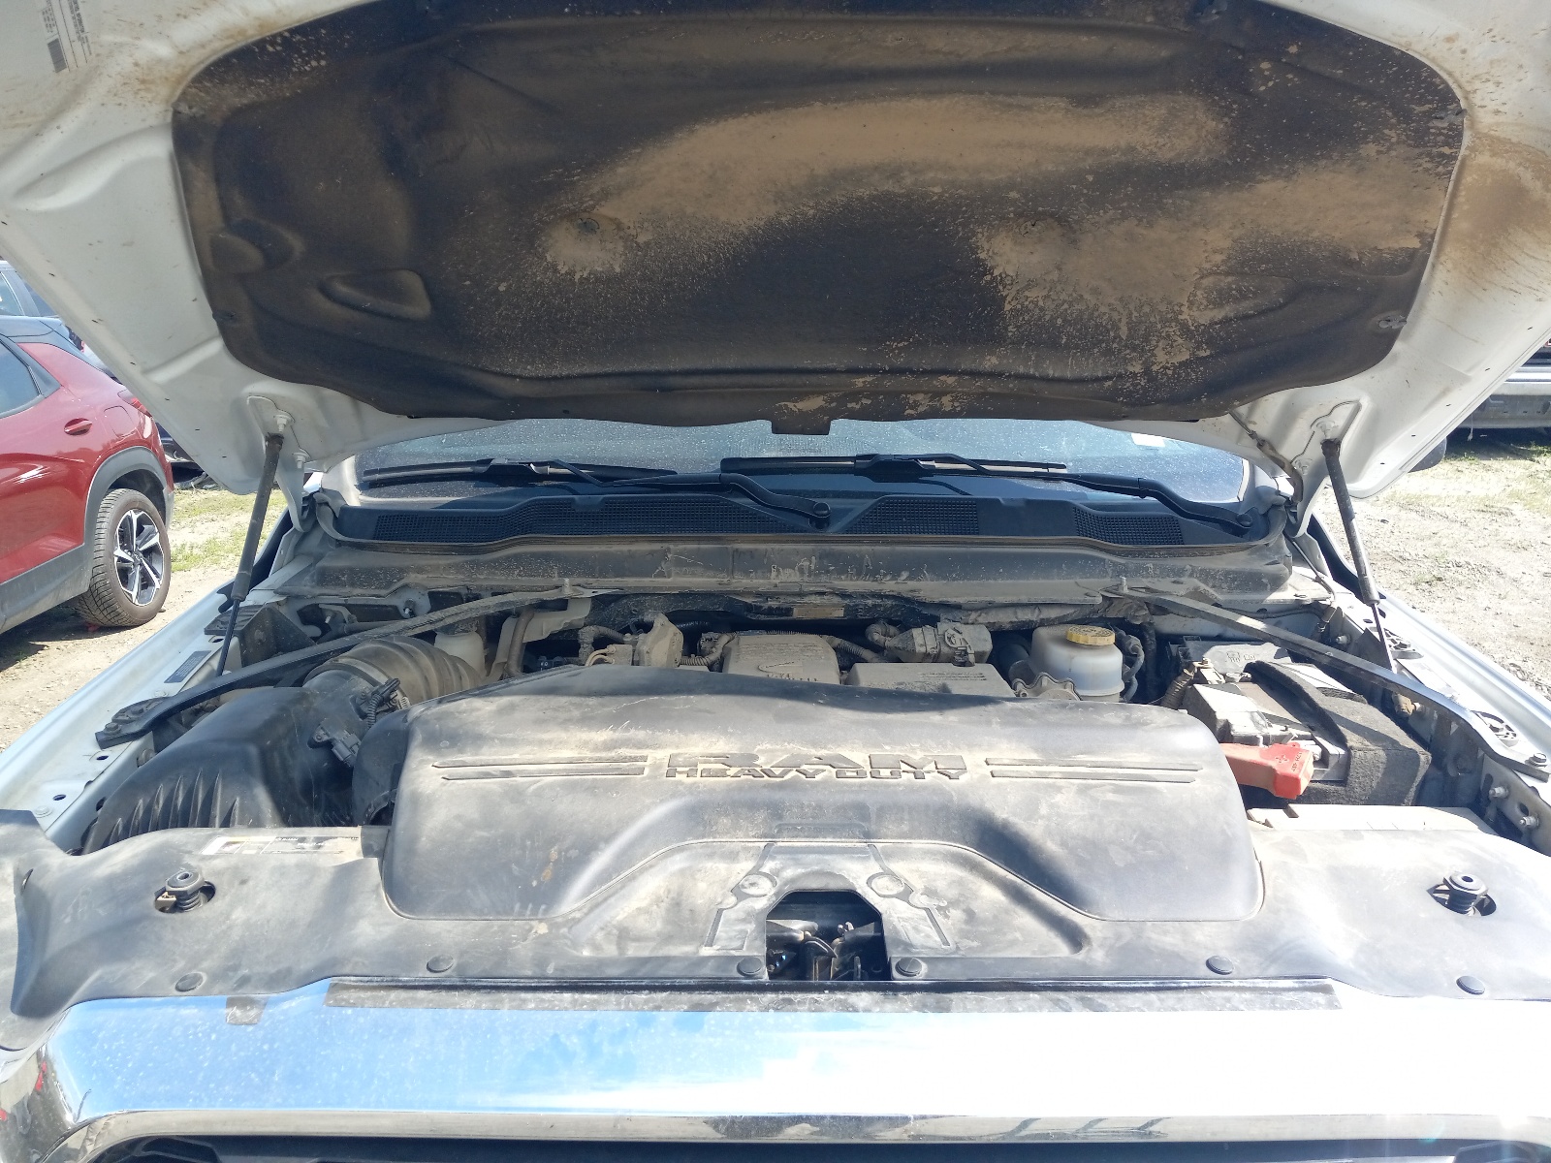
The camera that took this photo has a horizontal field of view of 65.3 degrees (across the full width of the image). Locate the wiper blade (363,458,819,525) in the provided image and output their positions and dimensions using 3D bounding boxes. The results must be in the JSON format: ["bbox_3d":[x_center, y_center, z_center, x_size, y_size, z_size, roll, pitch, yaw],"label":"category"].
[{"bbox_3d":[-0.304,-0.148,1.940,0.790,0.085,0.110,4,15,15],"label":"wiper blade"}]

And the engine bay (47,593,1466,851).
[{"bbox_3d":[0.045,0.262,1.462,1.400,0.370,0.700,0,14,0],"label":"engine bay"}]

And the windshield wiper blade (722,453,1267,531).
[{"bbox_3d":[0.325,-0.146,1.914,0.810,0.100,0.130,1,15,5],"label":"windshield wiper blade"}]

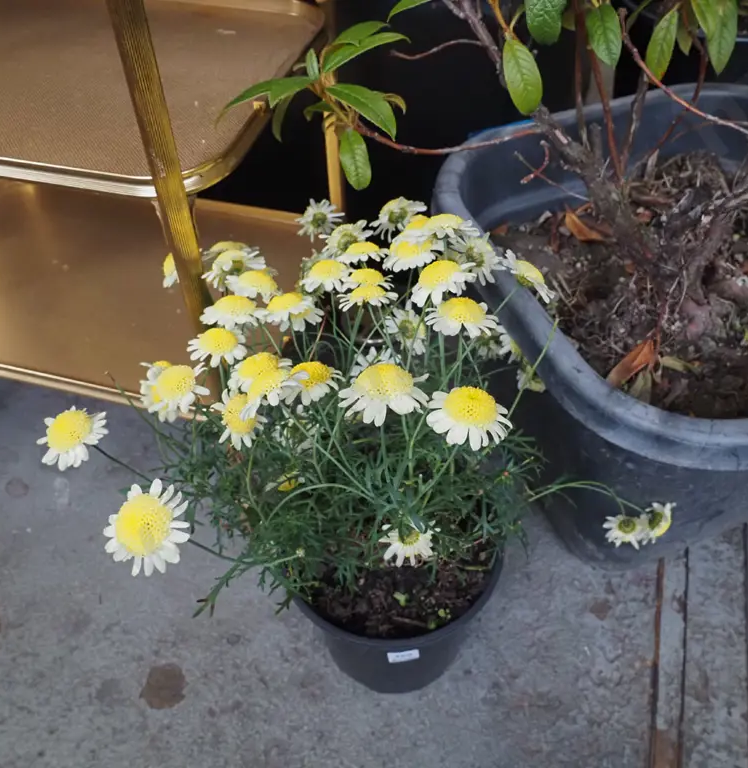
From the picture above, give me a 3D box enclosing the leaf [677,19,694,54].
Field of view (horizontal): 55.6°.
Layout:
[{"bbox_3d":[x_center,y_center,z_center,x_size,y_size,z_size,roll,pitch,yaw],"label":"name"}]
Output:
[{"bbox_3d":[0.332,-0.373,0.755,0.022,0.044,0.011,-4,13,1],"label":"leaf"}]

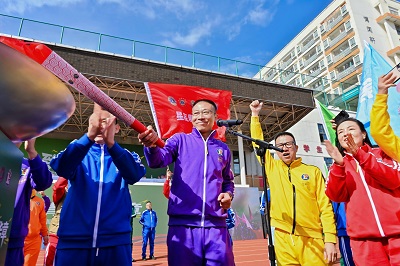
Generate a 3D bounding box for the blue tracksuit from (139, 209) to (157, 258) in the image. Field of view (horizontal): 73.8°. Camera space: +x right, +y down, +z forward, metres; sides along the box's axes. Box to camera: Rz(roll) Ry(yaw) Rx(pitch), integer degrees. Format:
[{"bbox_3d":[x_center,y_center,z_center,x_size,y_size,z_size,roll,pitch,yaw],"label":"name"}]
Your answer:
[{"bbox_3d":[-1.607,3.085,8.154,0.540,1.430,0.330,8,-20,-26],"label":"blue tracksuit"}]

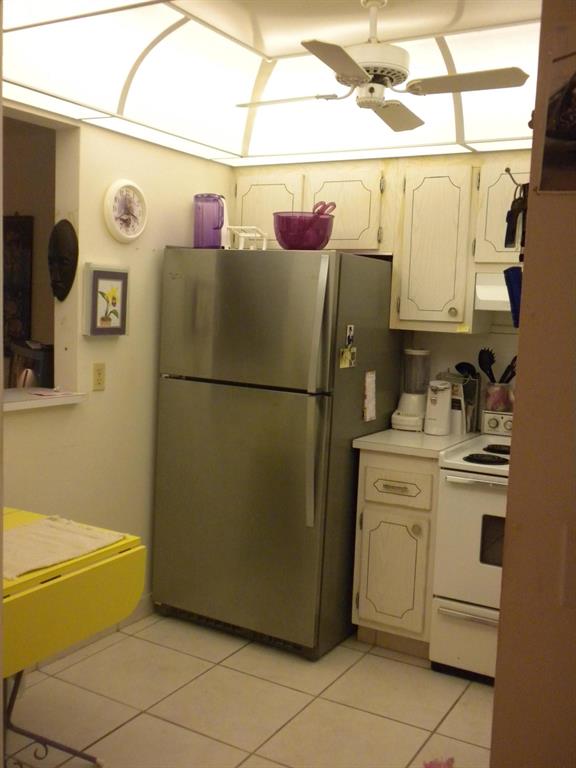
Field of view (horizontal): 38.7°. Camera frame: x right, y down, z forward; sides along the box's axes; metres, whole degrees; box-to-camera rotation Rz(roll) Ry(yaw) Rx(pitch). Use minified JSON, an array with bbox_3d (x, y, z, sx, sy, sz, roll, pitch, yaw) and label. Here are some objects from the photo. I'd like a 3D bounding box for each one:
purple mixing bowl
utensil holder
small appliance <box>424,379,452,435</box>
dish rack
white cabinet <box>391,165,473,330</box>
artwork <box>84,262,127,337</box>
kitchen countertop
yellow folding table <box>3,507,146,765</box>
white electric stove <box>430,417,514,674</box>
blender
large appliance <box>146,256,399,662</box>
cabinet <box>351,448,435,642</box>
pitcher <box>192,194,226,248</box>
[{"bbox_3d":[0.064,-0.623,3.435,0.256,0.167,0.256,3,6,0],"label":"purple mixing bowl"},{"bbox_3d":[0.964,0.069,3.760,0.124,0.125,0.124,6,7,29],"label":"utensil holder"},{"bbox_3d":[0.694,0.108,3.700,0.112,0.236,0.115,6,8,30],"label":"small appliance"},{"bbox_3d":[-0.179,-0.637,3.629,0.180,0.107,0.120,6,8,30],"label":"dish rack"},{"bbox_3d":[0.707,-0.599,3.677,0.352,0.725,0.330,6,8,30],"label":"white cabinet"},{"bbox_3d":[-0.737,-0.331,3.345,0.050,0.277,0.220,6,8,30],"label":"artwork"},{"bbox_3d":[0.602,0.252,3.683,0.389,0.039,0.636,6,7,29],"label":"kitchen countertop"},{"bbox_3d":[-1.008,0.856,2.380,0.720,0.740,0.970,6,8,30],"label":"yellow folding table"},{"bbox_3d":[1.060,0.687,3.389,0.730,1.020,0.670,6,8,30],"label":"white electric stove"},{"bbox_3d":[0.594,0.023,3.800,0.150,0.374,0.170,6,8,30],"label":"blender"},{"bbox_3d":[-0.037,0.257,3.834,0.838,1.690,0.820,6,7,29],"label":"large appliance"},{"bbox_3d":[0.592,0.665,3.712,0.353,0.787,0.620,6,7,29],"label":"cabinet"},{"bbox_3d":[-0.348,-0.720,3.695,0.153,0.257,0.120,6,7,29],"label":"pitcher"}]

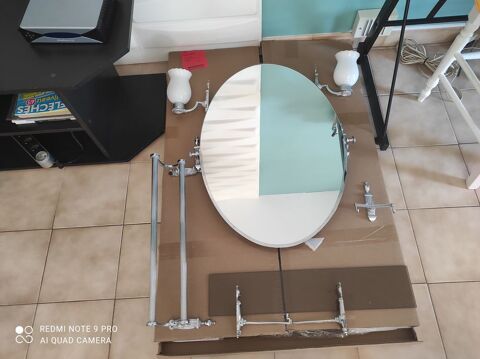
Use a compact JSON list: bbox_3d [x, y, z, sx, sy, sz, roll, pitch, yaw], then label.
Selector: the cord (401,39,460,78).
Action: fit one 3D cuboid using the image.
[{"bbox_3d":[1.035,-0.656,1.890,0.300,0.055,0.160,32,70,16],"label":"cord"}]

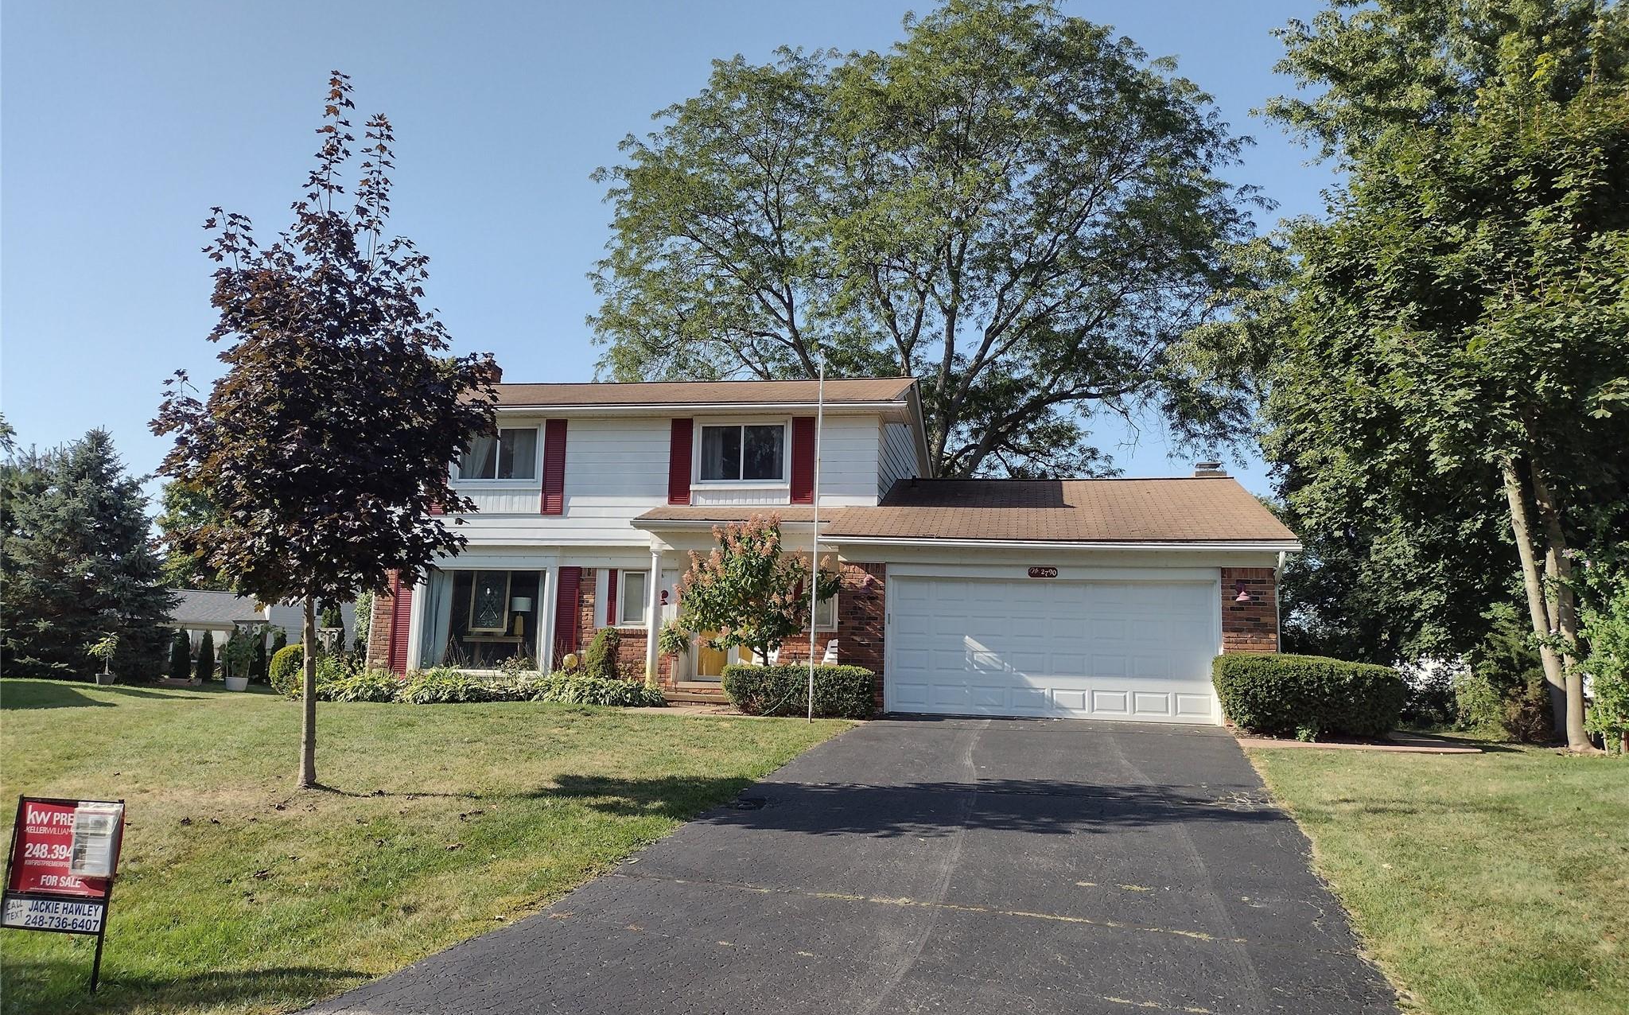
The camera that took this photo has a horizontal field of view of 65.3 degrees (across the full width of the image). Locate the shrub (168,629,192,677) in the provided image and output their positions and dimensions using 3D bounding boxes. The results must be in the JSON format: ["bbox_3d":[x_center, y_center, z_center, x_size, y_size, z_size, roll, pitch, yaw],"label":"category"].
[{"bbox_3d":[-19.742,4.599,39.500,0.692,1.563,0.692,0,-9,11],"label":"shrub"}]

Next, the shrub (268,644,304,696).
[{"bbox_3d":[-9.394,2.950,23.100,0.958,0.972,0.958,0,-9,11],"label":"shrub"}]

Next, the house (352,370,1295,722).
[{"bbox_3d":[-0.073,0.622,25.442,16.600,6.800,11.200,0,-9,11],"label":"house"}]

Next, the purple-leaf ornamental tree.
[{"bbox_3d":[-4.692,-0.887,12.353,3.189,7.034,3.189,0,-9,11],"label":"purple-leaf ornamental tree"}]

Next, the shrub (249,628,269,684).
[{"bbox_3d":[-17.269,4.629,39.500,0.611,1.701,0.611,0,-9,11],"label":"shrub"}]

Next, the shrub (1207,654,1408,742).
[{"bbox_3d":[6.934,2.645,17.892,2.528,1.106,1.250,0,-9,11],"label":"shrub"}]

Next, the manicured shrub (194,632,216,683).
[{"bbox_3d":[-18.951,4.668,39.500,0.619,1.622,0.619,0,-9,11],"label":"manicured shrub"}]

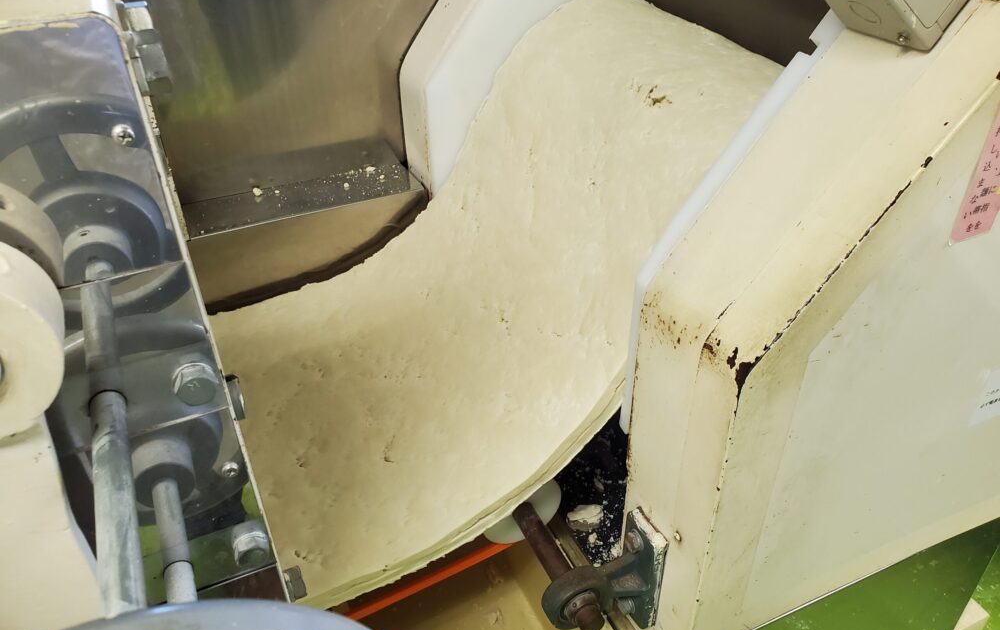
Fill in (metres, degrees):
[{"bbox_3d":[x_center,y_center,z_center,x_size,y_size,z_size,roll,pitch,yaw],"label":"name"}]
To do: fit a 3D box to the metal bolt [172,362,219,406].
[{"bbox_3d":[-0.160,0.037,0.395,0.021,0.021,0.011,-16,39,-20],"label":"metal bolt"}]

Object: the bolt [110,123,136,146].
[{"bbox_3d":[-0.160,-0.076,0.319,0.009,0.009,0.004,-16,39,-20],"label":"bolt"}]

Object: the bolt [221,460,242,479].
[{"bbox_3d":[-0.157,0.091,0.439,0.009,0.009,0.004,-16,39,-20],"label":"bolt"}]

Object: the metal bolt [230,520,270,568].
[{"bbox_3d":[-0.157,0.146,0.474,0.021,0.021,0.011,-16,39,-20],"label":"metal bolt"}]

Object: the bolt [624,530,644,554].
[{"bbox_3d":[0.135,0.229,0.757,0.009,0.022,0.022,-16,39,-20],"label":"bolt"}]

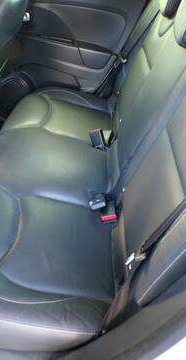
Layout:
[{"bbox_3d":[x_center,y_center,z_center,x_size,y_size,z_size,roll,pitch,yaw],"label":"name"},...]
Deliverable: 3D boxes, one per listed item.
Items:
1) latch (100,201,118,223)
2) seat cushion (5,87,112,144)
[{"bbox_3d":[0.057,0.112,1.150,0.050,0.030,0.080,-2,24,6],"label":"latch"},{"bbox_3d":[-0.144,-0.285,1.648,0.470,0.150,0.460,9,39,-5],"label":"seat cushion"}]

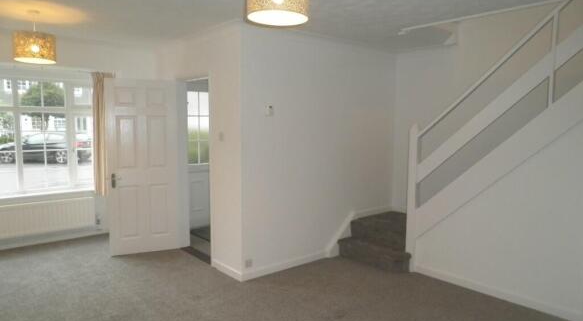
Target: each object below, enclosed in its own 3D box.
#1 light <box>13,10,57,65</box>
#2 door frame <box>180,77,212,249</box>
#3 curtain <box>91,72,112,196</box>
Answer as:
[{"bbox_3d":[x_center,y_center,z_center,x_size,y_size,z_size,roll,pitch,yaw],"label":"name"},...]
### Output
[{"bbox_3d":[-2.187,-1.061,3.446,0.307,0.416,0.307,-4,8,-40],"label":"light"},{"bbox_3d":[-1.011,0.081,4.451,0.120,1.985,0.794,-4,8,-40],"label":"door frame"},{"bbox_3d":[-2.335,-0.307,5.042,0.260,1.515,0.110,-4,8,-40],"label":"curtain"}]

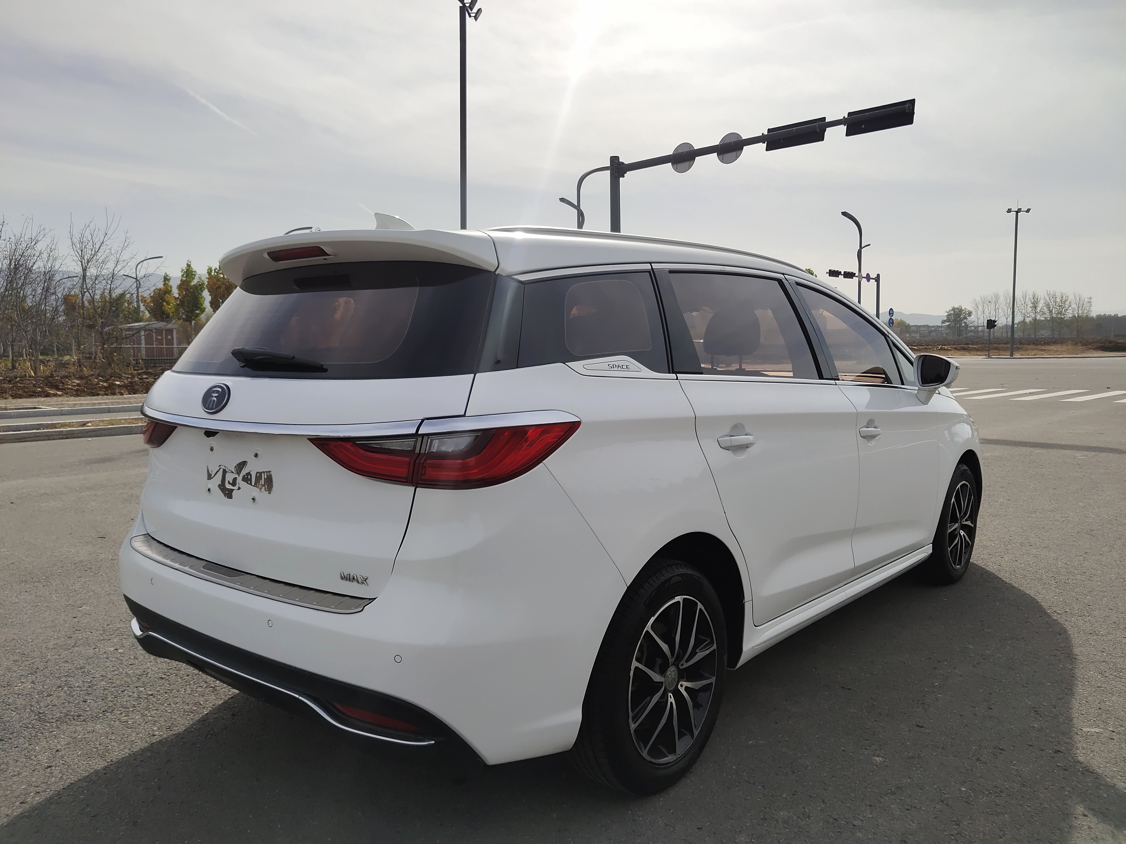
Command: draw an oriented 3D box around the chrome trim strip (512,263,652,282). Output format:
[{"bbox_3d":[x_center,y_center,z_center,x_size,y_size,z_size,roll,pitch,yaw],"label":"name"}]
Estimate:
[{"bbox_3d":[0.064,-0.415,2.335,0.060,0.098,0.610,3,6,40],"label":"chrome trim strip"}]

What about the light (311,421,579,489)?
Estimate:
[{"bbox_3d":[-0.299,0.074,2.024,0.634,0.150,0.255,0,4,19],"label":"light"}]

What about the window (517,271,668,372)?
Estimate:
[{"bbox_3d":[0.086,-0.281,2.230,0.120,0.315,0.720,3,6,40],"label":"window"}]

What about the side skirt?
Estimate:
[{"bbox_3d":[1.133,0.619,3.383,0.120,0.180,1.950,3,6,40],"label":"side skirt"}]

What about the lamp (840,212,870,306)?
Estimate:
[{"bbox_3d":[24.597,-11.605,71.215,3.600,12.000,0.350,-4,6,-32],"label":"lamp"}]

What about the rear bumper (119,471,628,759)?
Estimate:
[{"bbox_3d":[-0.739,0.428,2.458,1.800,0.720,0.670,3,6,40],"label":"rear bumper"}]

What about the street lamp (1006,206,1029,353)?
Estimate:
[{"bbox_3d":[34.751,-10.750,65.000,1.700,11.290,0.700,0,5,6],"label":"street lamp"}]

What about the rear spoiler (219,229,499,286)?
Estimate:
[{"bbox_3d":[-0.693,-0.455,2.461,1.260,0.160,0.330,3,6,40],"label":"rear spoiler"}]

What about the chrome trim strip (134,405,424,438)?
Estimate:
[{"bbox_3d":[-0.884,-0.004,2.295,1.390,0.045,0.130,2,5,40],"label":"chrome trim strip"}]

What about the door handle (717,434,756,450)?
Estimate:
[{"bbox_3d":[0.534,0.059,2.582,0.050,0.045,0.222,2,5,40],"label":"door handle"}]

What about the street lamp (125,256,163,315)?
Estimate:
[{"bbox_3d":[-36.582,-9.444,74.407,0.350,10.163,3.200,3,6,40],"label":"street lamp"}]

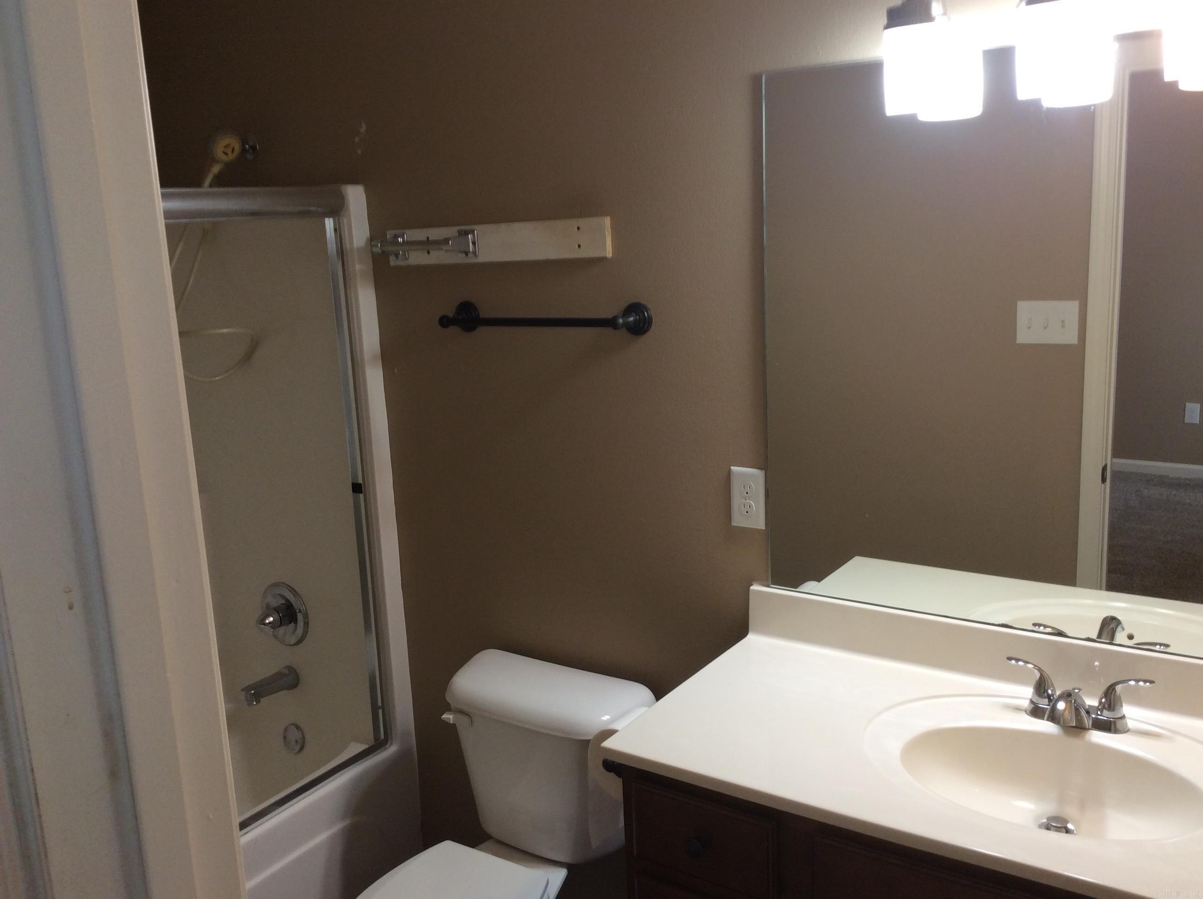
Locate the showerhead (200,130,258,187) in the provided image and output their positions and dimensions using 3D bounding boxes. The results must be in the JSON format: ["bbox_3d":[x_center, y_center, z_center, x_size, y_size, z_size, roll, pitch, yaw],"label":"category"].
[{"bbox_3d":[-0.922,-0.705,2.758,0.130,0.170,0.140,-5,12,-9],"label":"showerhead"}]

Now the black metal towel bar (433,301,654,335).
[{"bbox_3d":[-0.138,-0.274,2.356,0.525,0.069,0.088,5,14,34],"label":"black metal towel bar"}]

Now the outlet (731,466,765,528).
[{"bbox_3d":[0.289,0.097,2.198,0.074,0.119,0.009,5,14,34],"label":"outlet"}]

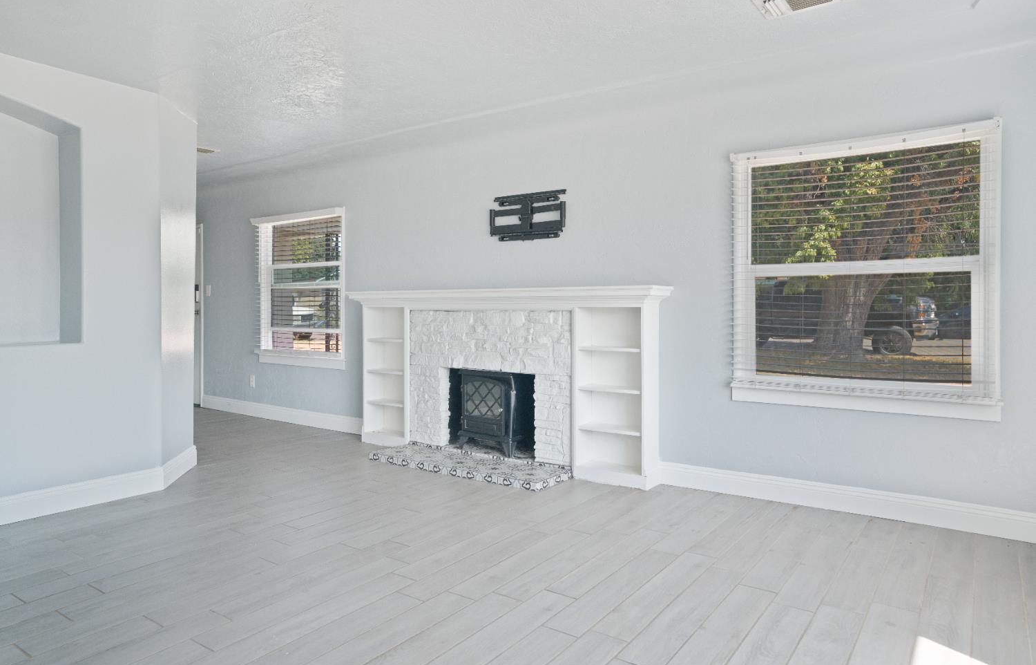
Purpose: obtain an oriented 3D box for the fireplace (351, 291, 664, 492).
[{"bbox_3d":[-0.317,0.323,4.727,2.729,1.251,0.610,1,2,35],"label":"fireplace"}]

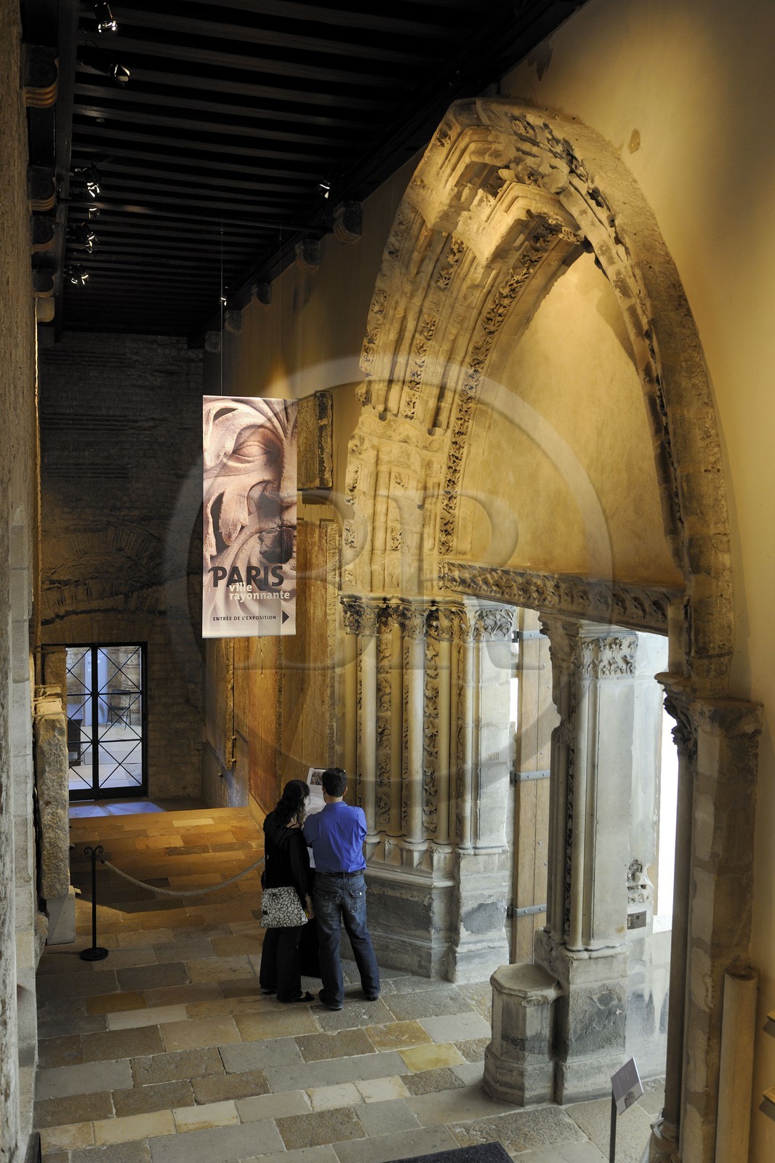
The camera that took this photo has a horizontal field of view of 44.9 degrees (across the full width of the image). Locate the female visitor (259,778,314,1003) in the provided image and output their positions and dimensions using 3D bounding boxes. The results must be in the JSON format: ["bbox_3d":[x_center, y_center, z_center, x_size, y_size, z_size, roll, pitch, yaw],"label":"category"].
[{"bbox_3d":[-0.733,2.262,6.945,0.430,1.665,0.400,3,7,20],"label":"female visitor"}]

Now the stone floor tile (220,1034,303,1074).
[{"bbox_3d":[-0.851,3.211,6.322,0.510,0.030,0.325,0,5,-17],"label":"stone floor tile"}]

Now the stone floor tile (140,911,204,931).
[{"bbox_3d":[-1.858,2.990,8.161,0.542,0.030,0.206,1,5,-17],"label":"stone floor tile"}]

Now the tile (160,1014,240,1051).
[{"bbox_3d":[-1.310,3.183,6.567,0.513,0.030,0.359,0,5,-18],"label":"tile"}]

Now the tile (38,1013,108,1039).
[{"bbox_3d":[-2.277,3.210,6.722,0.525,0.035,0.258,-1,4,-15],"label":"tile"}]

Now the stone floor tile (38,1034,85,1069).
[{"bbox_3d":[-2.260,3.231,6.402,0.350,0.035,0.369,-1,4,-15],"label":"stone floor tile"}]

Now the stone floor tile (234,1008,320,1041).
[{"bbox_3d":[-0.801,3.219,6.778,0.565,0.035,0.358,-1,4,-15],"label":"stone floor tile"}]

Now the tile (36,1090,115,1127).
[{"bbox_3d":[-1.893,3.205,5.655,0.468,0.030,0.276,1,5,-16],"label":"tile"}]

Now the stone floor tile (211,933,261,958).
[{"bbox_3d":[-1.199,3.047,7.818,0.502,0.030,0.322,1,5,-18],"label":"stone floor tile"}]

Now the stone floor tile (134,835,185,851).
[{"bbox_3d":[-2.441,2.805,10.022,0.502,0.030,0.341,1,5,-18],"label":"stone floor tile"}]

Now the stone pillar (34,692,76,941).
[{"bbox_3d":[-2.815,1.944,7.913,0.339,2.173,0.360,-1,5,-20],"label":"stone pillar"}]

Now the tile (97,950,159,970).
[{"bbox_3d":[-2.111,3.035,7.525,0.496,0.030,0.342,1,5,-17],"label":"tile"}]

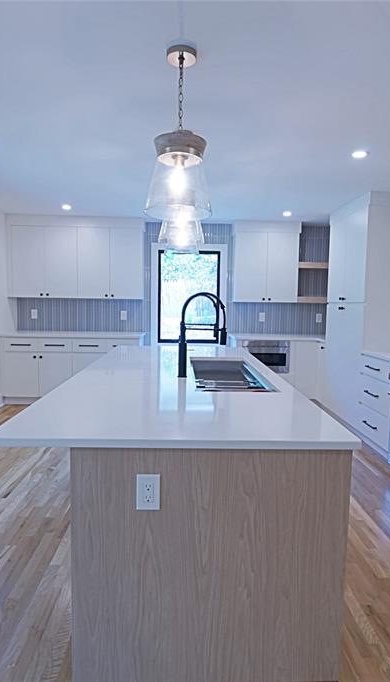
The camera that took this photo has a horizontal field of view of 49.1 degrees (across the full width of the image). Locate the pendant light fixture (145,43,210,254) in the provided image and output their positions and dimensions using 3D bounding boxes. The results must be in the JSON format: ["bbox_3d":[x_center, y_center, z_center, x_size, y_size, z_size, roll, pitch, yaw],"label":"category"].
[{"bbox_3d":[-0.065,-0.914,1.897,0.308,0.696,0.308,1,5,-2],"label":"pendant light fixture"}]

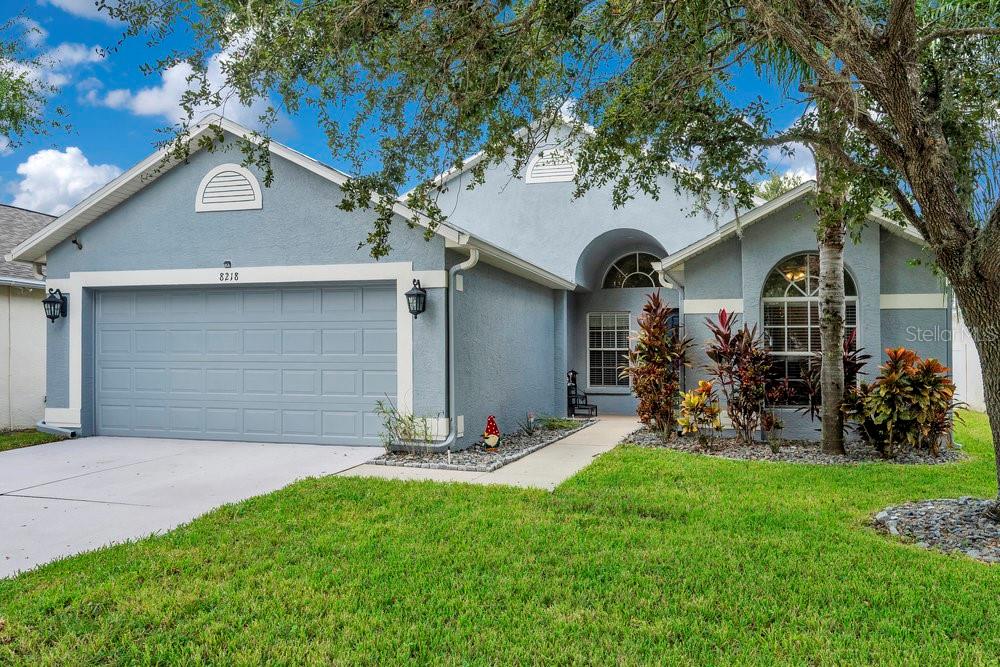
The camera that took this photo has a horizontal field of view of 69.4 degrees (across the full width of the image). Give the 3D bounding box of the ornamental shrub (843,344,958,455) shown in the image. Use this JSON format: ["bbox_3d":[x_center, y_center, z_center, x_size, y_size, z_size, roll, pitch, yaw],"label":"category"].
[{"bbox_3d":[5.200,0.870,9.450,1.430,1.380,1.200,0,-1,15],"label":"ornamental shrub"}]

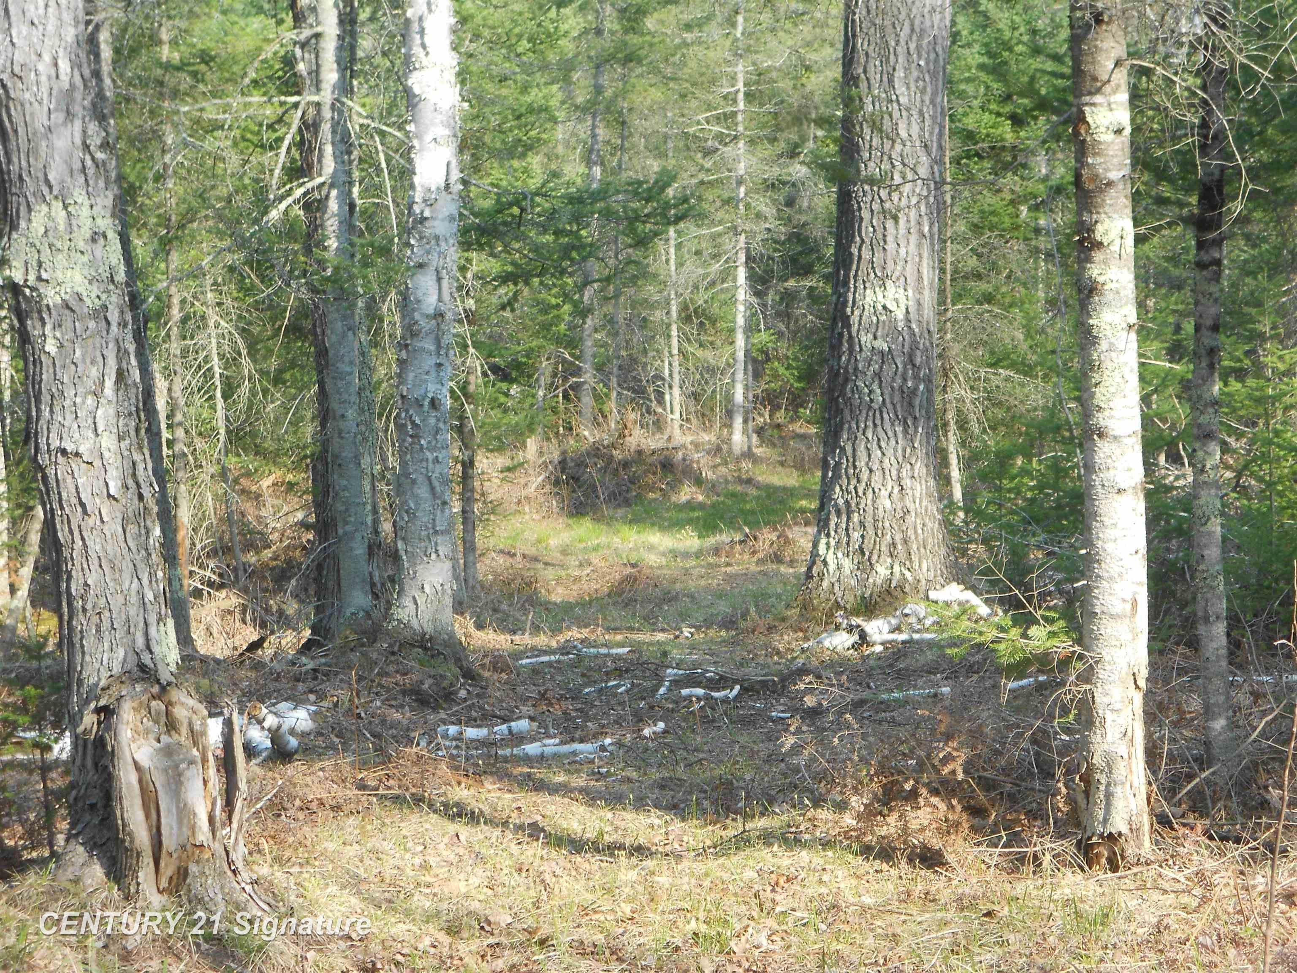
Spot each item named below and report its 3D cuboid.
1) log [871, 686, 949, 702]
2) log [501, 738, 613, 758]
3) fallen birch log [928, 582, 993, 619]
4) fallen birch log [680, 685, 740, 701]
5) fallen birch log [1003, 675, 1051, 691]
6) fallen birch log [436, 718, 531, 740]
[{"bbox_3d":[1.180,0.926,14.400,0.366,0.030,0.040,-3,4,-22],"label":"log"},{"bbox_3d":[-0.353,1.016,12.500,0.427,0.050,0.060,-3,3,-16],"label":"log"},{"bbox_3d":[1.665,0.617,17.200,0.330,0.130,0.140,18,8,18],"label":"fallen birch log"},{"bbox_3d":[0.275,0.913,14.300,0.264,0.055,0.070,0,3,-13],"label":"fallen birch log"},{"bbox_3d":[1.722,0.888,14.600,0.237,0.035,0.045,-8,6,-30],"label":"fallen birch log"},{"bbox_3d":[-0.652,0.973,12.900,0.378,0.055,0.060,-2,3,-15],"label":"fallen birch log"}]

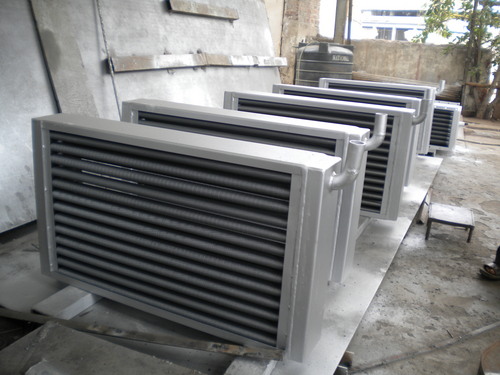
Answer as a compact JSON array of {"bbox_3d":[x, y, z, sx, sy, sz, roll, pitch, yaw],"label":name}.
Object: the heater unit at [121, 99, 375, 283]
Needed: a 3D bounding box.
[{"bbox_3d":[-0.105,-0.019,3.247,1.581,0.890,0.197,11,18,21],"label":"heater unit"}]

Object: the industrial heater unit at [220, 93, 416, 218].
[{"bbox_3d":[0.526,-0.301,4.365,1.581,0.890,0.197,9,18,18],"label":"industrial heater unit"}]

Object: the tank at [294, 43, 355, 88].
[{"bbox_3d":[1.492,-2.246,10.504,1.161,1.420,1.161,6,17,8],"label":"tank"}]

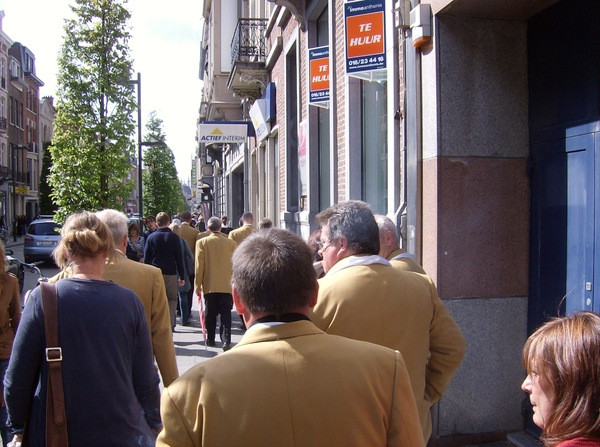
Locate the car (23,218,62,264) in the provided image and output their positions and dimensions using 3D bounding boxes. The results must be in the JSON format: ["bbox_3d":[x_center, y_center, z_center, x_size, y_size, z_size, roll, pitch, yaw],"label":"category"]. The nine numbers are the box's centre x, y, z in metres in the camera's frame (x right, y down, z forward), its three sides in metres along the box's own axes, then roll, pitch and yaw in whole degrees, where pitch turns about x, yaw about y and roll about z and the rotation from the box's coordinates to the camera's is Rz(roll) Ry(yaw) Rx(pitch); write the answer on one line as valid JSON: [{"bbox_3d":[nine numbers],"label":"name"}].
[{"bbox_3d":[-9.930,0.635,25.816,1.880,1.660,4.750,0,1,-11],"label":"car"}]

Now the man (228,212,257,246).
[{"bbox_3d":[-0.813,0.728,9.714,0.570,1.800,0.360,-1,1,-10],"label":"man"}]

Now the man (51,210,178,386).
[{"bbox_3d":[-0.903,0.830,3.014,0.600,1.790,0.400,-1,1,-10],"label":"man"}]

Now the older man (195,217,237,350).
[{"bbox_3d":[-1.129,0.786,8.350,0.570,1.740,0.420,0,1,-11],"label":"older man"}]

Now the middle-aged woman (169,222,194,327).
[{"bbox_3d":[-1.937,0.804,10.050,0.480,1.650,0.380,0,1,-11],"label":"middle-aged woman"}]

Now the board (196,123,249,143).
[{"bbox_3d":[-2.021,-2.363,16.400,1.270,0.490,0.130,0,1,-8],"label":"board"}]

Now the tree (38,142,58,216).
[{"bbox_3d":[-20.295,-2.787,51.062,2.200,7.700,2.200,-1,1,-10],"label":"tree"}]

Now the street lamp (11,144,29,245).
[{"bbox_3d":[-18.488,-2.102,41.051,1.250,6.400,0.350,-1,1,-10],"label":"street lamp"}]

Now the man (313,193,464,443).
[{"bbox_3d":[0.331,0.818,2.414,0.620,1.810,0.420,-1,1,-14],"label":"man"}]

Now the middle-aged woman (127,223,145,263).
[{"bbox_3d":[-2.937,0.806,11.113,0.500,1.630,0.330,-1,1,-12],"label":"middle-aged woman"}]

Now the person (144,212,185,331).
[{"bbox_3d":[-2.082,0.736,9.600,0.600,1.800,0.420,0,1,-11],"label":"person"}]

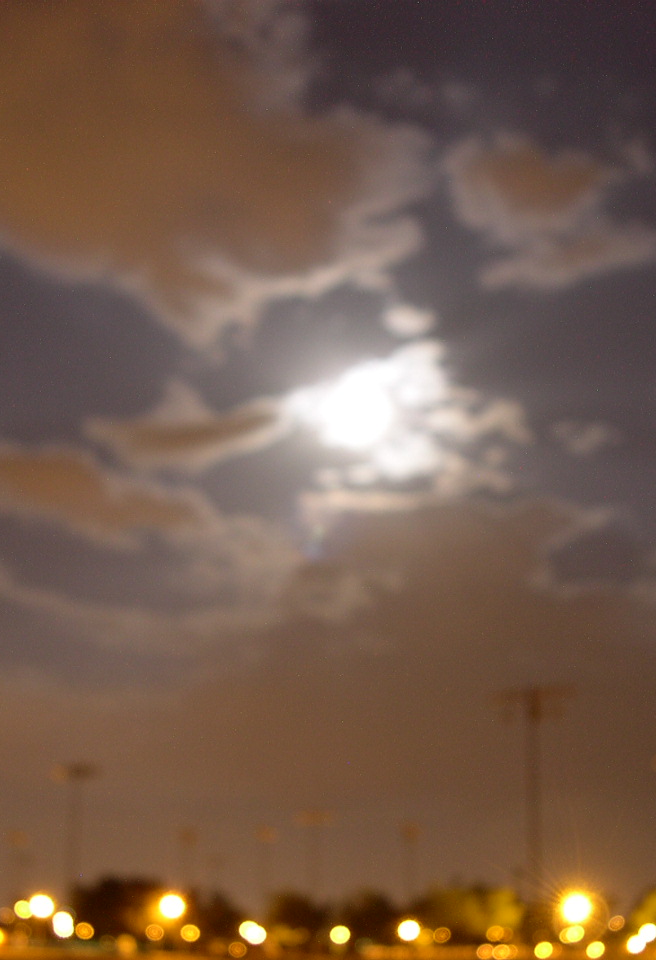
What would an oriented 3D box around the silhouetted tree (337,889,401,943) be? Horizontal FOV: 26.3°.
[{"bbox_3d":[4.453,48.944,157.578,6.730,5.370,6.730,0,-18,1],"label":"silhouetted tree"}]

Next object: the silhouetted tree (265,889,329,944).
[{"bbox_3d":[-3.437,49.047,157.545,6.730,5.150,6.730,0,-18,-1],"label":"silhouetted tree"}]

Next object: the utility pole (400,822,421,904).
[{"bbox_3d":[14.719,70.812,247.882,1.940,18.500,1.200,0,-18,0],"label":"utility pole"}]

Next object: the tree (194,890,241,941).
[{"bbox_3d":[-12.456,48.944,157.578,5.610,5.370,5.610,1,-18,-4],"label":"tree"}]

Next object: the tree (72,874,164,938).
[{"bbox_3d":[-22.356,45.341,148.231,9.070,6.560,9.070,3,-18,-8],"label":"tree"}]

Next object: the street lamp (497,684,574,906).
[{"bbox_3d":[15.490,24.378,102.084,4.800,18.500,1.000,0,-18,0],"label":"street lamp"}]

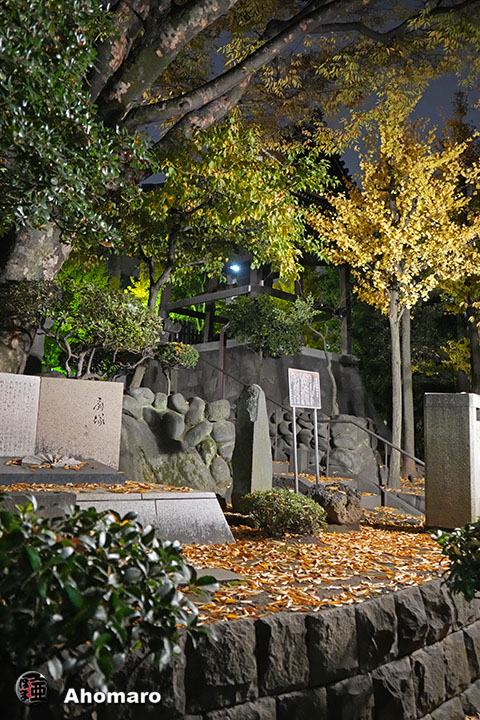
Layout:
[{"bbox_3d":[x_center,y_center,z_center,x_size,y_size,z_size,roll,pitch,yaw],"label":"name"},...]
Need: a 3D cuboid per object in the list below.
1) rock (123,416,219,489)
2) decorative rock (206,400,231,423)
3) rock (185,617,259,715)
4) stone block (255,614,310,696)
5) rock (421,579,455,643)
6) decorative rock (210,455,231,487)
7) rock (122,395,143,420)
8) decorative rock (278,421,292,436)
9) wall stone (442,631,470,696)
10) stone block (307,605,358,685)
[{"bbox_3d":[-0.756,1.008,6.600,1.080,0.820,0.700,1,-7,-3],"label":"rock"},{"bbox_3d":[-0.252,0.592,7.000,0.272,0.272,0.260,1,-7,-3],"label":"decorative rock"},{"bbox_3d":[-0.118,1.245,2.541,0.290,0.335,0.240,4,-8,-21],"label":"rock"},{"bbox_3d":[0.136,1.247,2.640,0.225,0.310,0.240,4,-8,-22],"label":"stone block"},{"bbox_3d":[0.994,1.363,3.327,0.260,0.290,0.230,7,-10,-40],"label":"rock"},{"bbox_3d":[-0.218,1.232,6.650,0.215,0.323,0.250,1,-7,-3],"label":"decorative rock"},{"bbox_3d":[-1.091,0.485,6.085,0.230,0.260,0.220,2,-7,-20],"label":"rock"},{"bbox_3d":[0.704,1.063,9.300,0.210,0.241,0.200,1,-7,-3],"label":"decorative rock"},{"bbox_3d":[1.072,1.612,3.264,0.280,0.295,0.230,6,-9,-42],"label":"wall stone"},{"bbox_3d":[0.345,1.231,2.685,0.280,0.300,0.230,4,-8,-29],"label":"stone block"}]

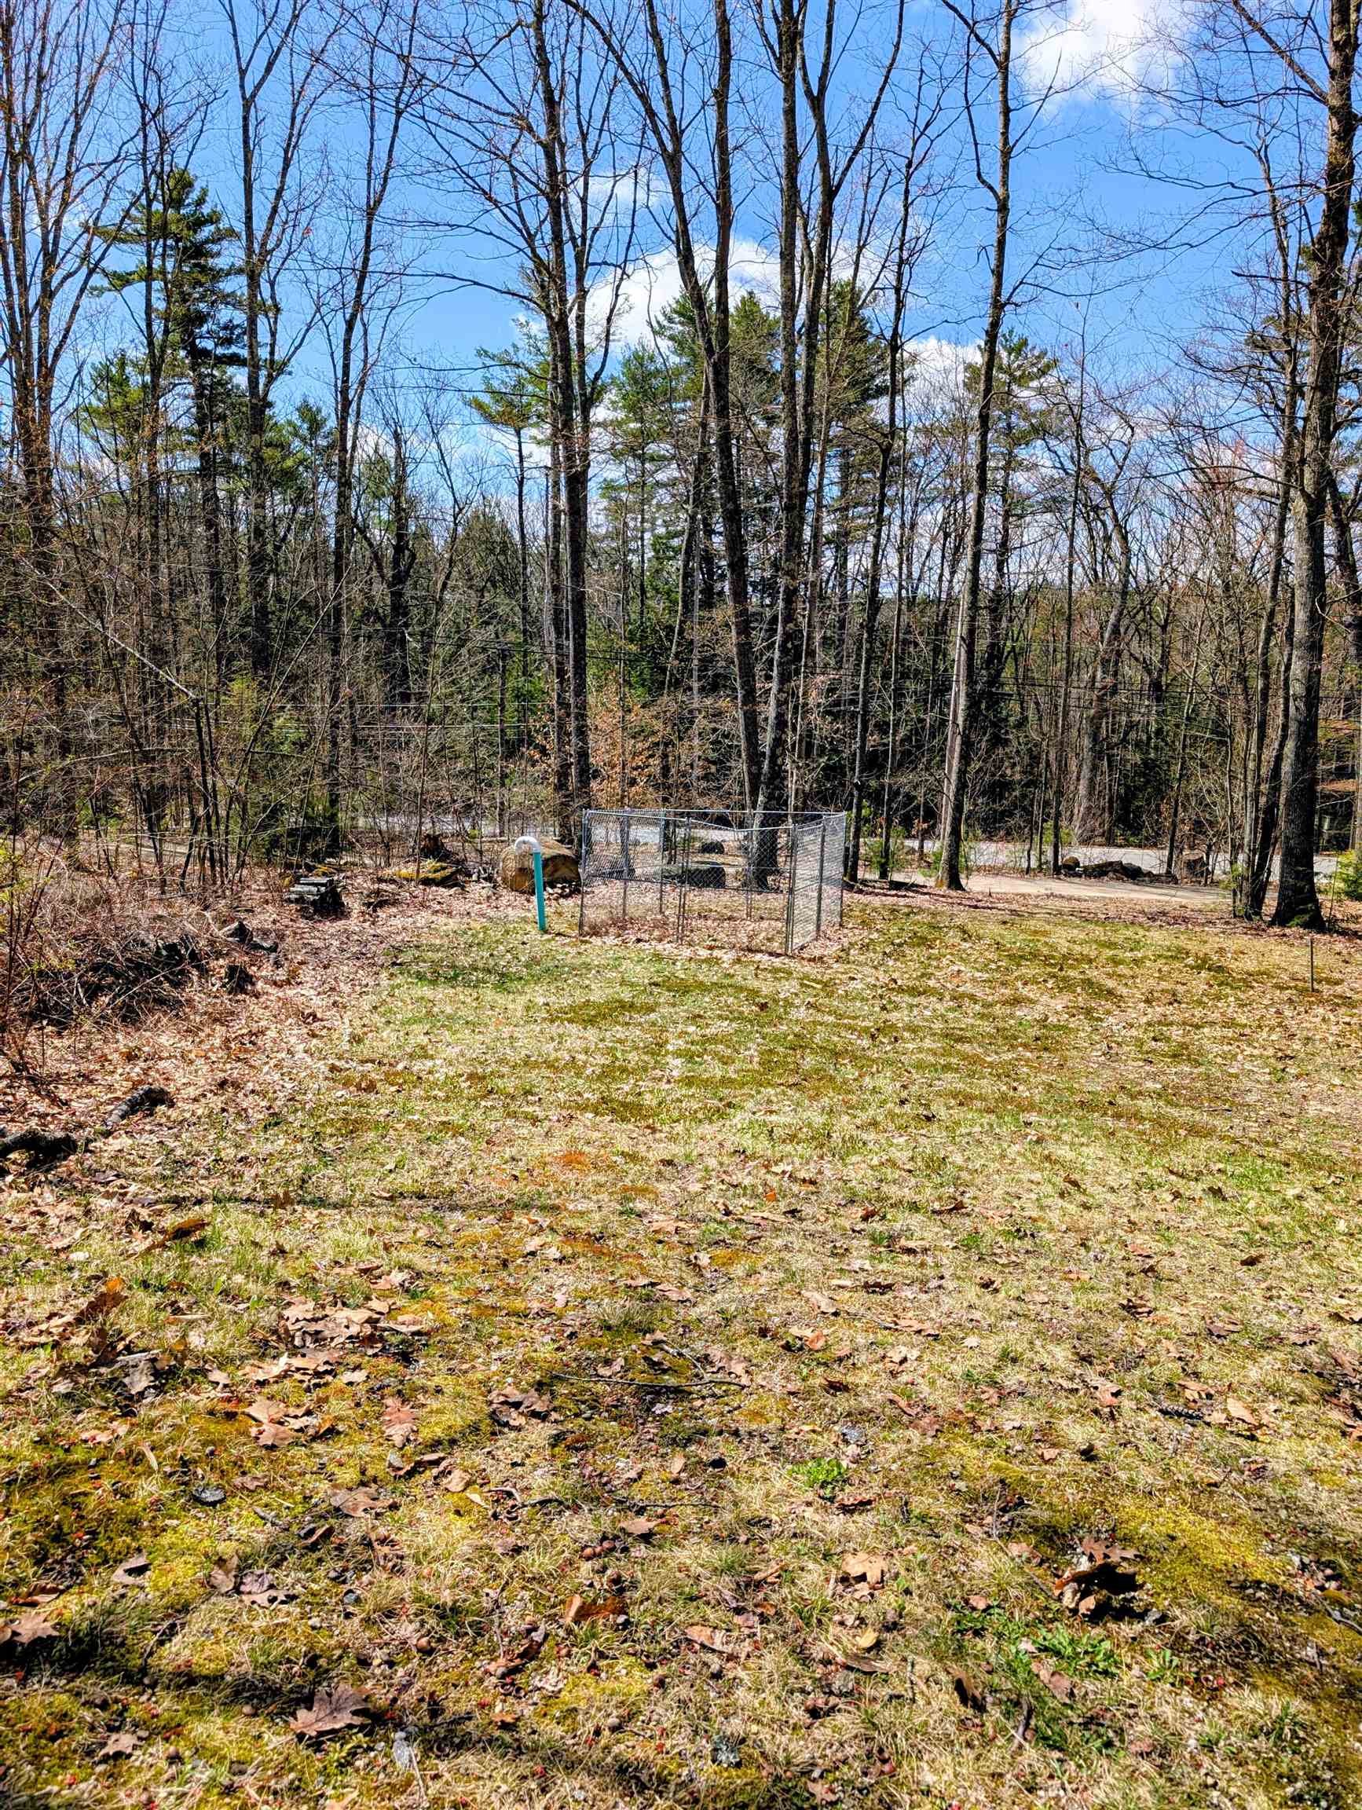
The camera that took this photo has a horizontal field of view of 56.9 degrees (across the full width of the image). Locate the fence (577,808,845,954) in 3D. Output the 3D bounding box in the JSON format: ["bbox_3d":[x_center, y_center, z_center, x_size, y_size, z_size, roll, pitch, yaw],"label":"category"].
[{"bbox_3d":[0.605,-0.507,19.200,3.100,1.830,3.150,4,8,20],"label":"fence"}]

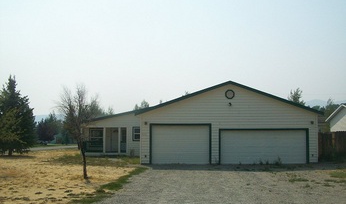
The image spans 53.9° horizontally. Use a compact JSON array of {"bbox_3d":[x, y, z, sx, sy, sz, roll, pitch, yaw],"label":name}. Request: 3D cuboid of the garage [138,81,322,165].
[{"bbox_3d":[3.600,1.670,25.400,11.700,5.250,8.000,0,-6,0],"label":"garage"}]

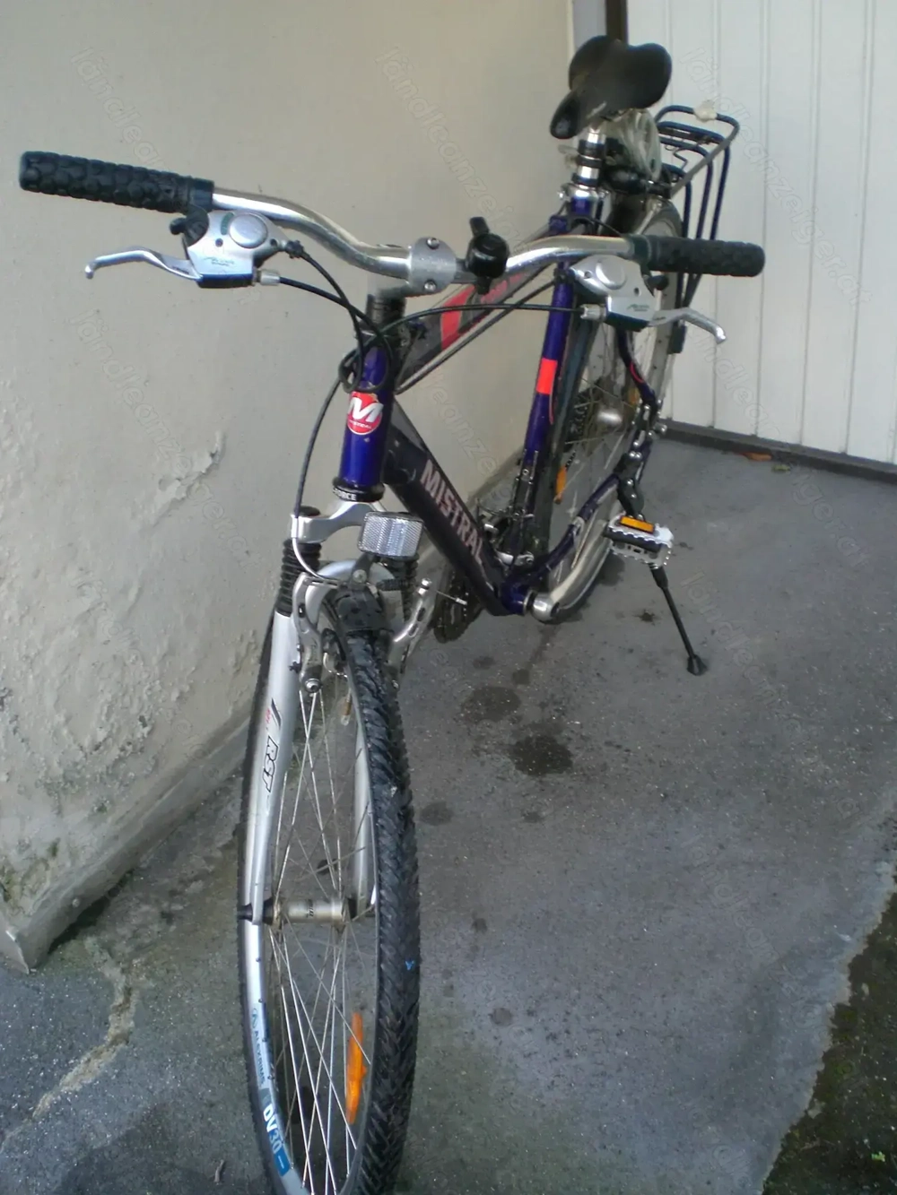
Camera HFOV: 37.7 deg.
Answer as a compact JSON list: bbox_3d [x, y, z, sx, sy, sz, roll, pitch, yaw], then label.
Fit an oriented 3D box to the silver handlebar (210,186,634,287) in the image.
[{"bbox_3d":[-0.011,-0.272,1.021,0.375,0.056,0.040,2,24,-18],"label":"silver handlebar"}]

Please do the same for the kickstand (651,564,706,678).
[{"bbox_3d":[0.343,-0.047,2.073,0.050,0.376,0.050,-9,18,35],"label":"kickstand"}]

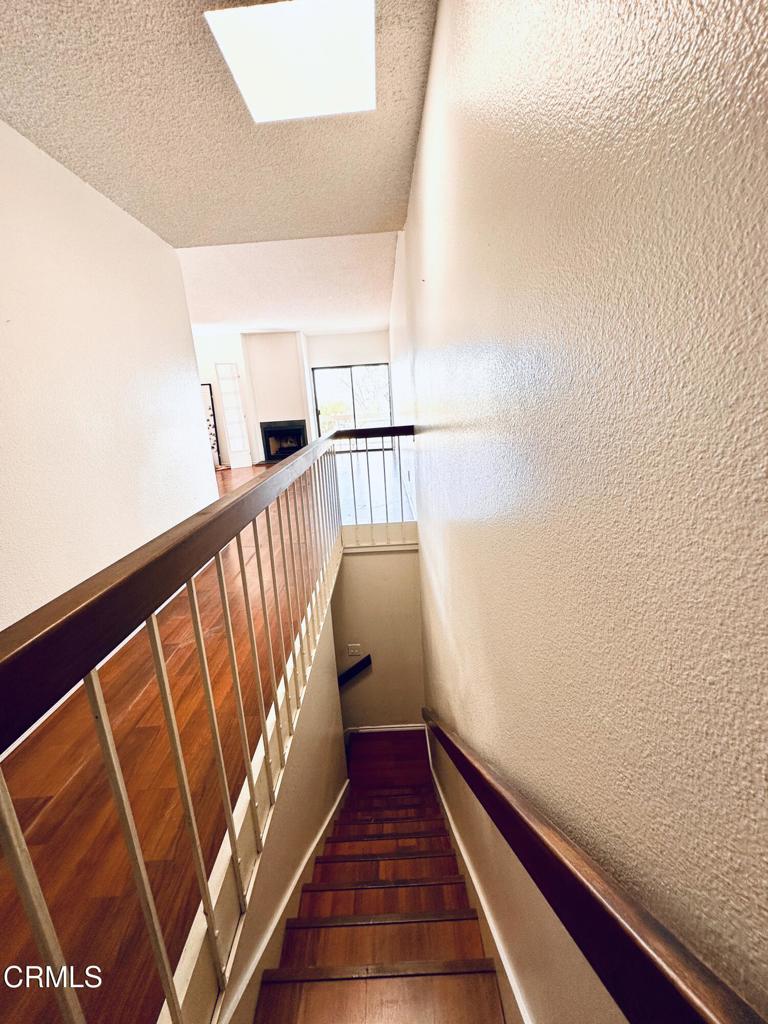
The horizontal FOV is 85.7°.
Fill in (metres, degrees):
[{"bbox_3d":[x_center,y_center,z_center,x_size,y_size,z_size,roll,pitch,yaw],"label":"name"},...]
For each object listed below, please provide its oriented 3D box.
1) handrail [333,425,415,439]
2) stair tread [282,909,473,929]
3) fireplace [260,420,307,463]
[{"bbox_3d":[-0.079,-0.687,3.573,0.690,0.083,0.070,-3,15,1],"label":"handrail"},{"bbox_3d":[-0.007,1.593,1.612,0.735,0.030,0.050,-3,15,1],"label":"stair tread"},{"bbox_3d":[-2.216,-1.594,9.411,1.001,0.909,0.300,-3,15,1],"label":"fireplace"}]

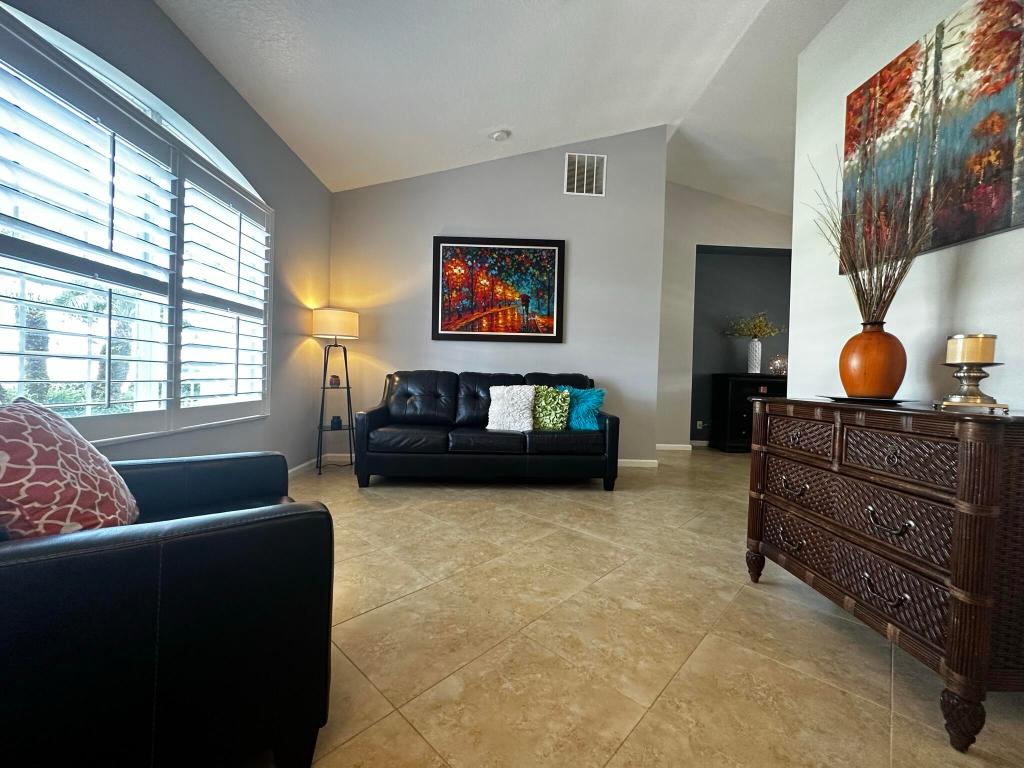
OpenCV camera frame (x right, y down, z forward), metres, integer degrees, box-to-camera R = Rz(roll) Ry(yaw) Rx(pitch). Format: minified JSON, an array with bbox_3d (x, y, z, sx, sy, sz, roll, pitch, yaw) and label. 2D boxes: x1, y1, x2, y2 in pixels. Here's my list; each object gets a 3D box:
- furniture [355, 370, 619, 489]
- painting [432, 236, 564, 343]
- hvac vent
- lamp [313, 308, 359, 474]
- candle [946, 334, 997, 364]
[{"bbox_3d":[-0.206,0.388,3.933,2.190,0.975,0.960,1,1,-2],"label":"furniture"},{"bbox_3d":[-0.139,-1.011,4.457,1.420,1.112,0.040,1,1,-2],"label":"painting"},{"bbox_3d":[0.798,-2.265,4.476,0.448,0.448,0.020,1,1,-2],"label":"hvac vent"},{"bbox_3d":[-1.710,0.073,4.000,0.410,1.530,0.410,1,1,-2],"label":"lamp"},{"bbox_3d":[1.330,-0.097,1.200,0.094,0.078,0.094,1,1,-2],"label":"candle"}]

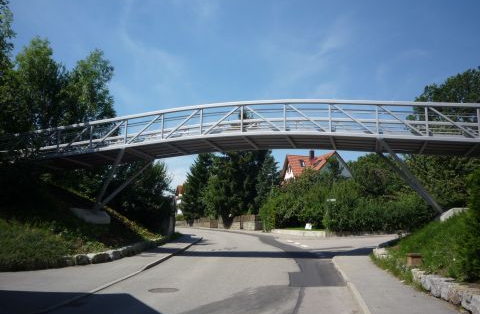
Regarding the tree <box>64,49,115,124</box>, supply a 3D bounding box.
[{"bbox_3d":[-10.575,-2.532,31.531,4.800,10.500,4.800,1,-7,0],"label":"tree"}]

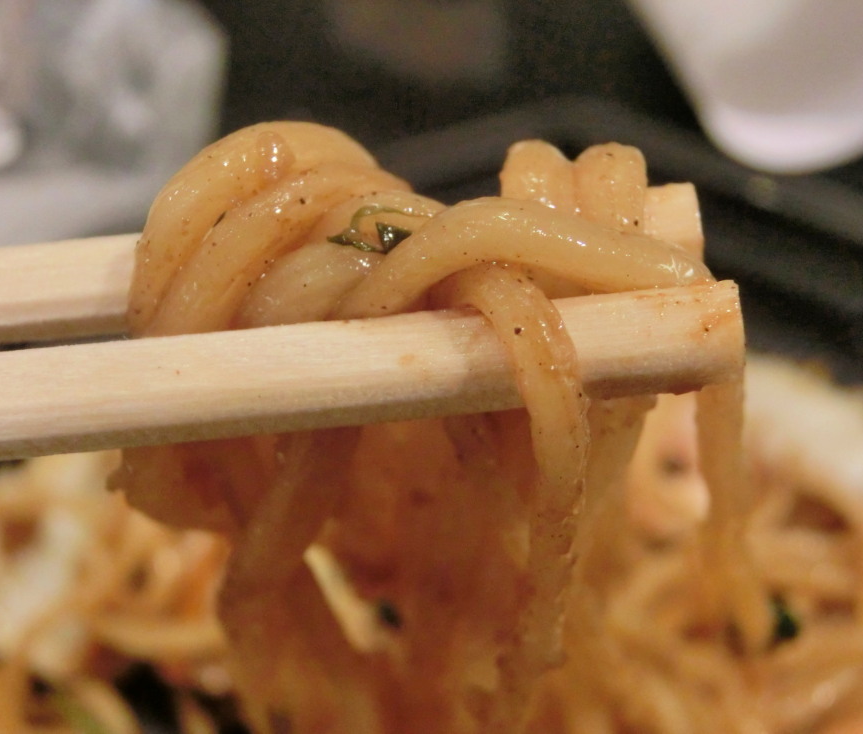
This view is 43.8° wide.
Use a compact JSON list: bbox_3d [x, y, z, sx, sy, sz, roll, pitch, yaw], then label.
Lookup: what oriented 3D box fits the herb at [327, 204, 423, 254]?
[{"bbox_3d":[-0.004,-0.009,0.068,0.006,0.002,0.003,0,26,0],"label":"herb"}]

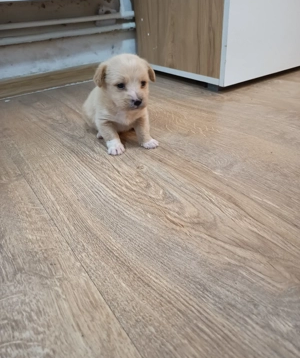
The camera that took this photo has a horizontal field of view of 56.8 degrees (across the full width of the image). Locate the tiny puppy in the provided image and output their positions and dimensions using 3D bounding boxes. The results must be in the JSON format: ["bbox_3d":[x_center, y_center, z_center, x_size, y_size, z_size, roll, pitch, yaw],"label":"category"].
[{"bbox_3d":[-0.057,-0.142,0.500,0.103,0.153,0.143,-16,34,-18],"label":"tiny puppy"}]

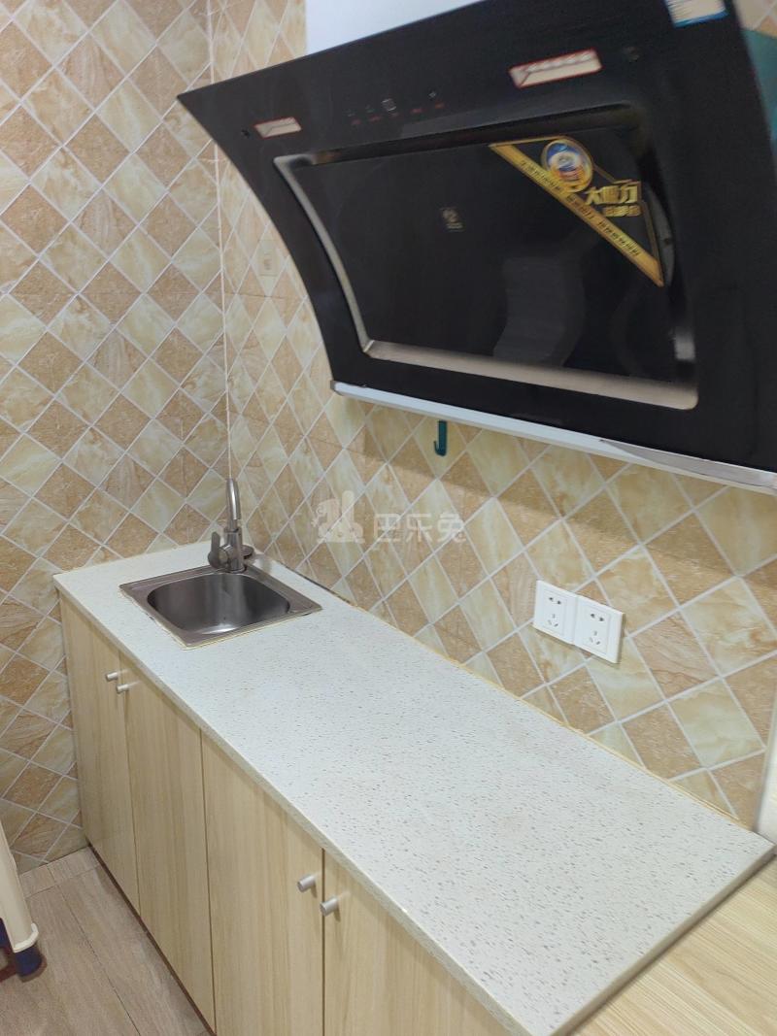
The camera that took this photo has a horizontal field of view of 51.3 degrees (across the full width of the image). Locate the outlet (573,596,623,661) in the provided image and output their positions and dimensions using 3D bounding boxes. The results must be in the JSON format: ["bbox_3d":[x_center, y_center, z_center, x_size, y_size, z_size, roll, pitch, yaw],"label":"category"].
[{"bbox_3d":[0.331,0.175,1.274,0.010,0.086,0.086,-13,23,-37],"label":"outlet"}]

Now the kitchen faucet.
[{"bbox_3d":[-0.382,0.024,1.928,0.099,0.253,0.168,-4,19,-15],"label":"kitchen faucet"}]

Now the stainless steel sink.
[{"bbox_3d":[-0.393,0.247,1.875,0.323,0.146,0.374,-13,23,-37],"label":"stainless steel sink"}]

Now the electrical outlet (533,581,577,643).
[{"bbox_3d":[0.278,0.153,1.337,0.010,0.086,0.086,-13,23,-37],"label":"electrical outlet"}]

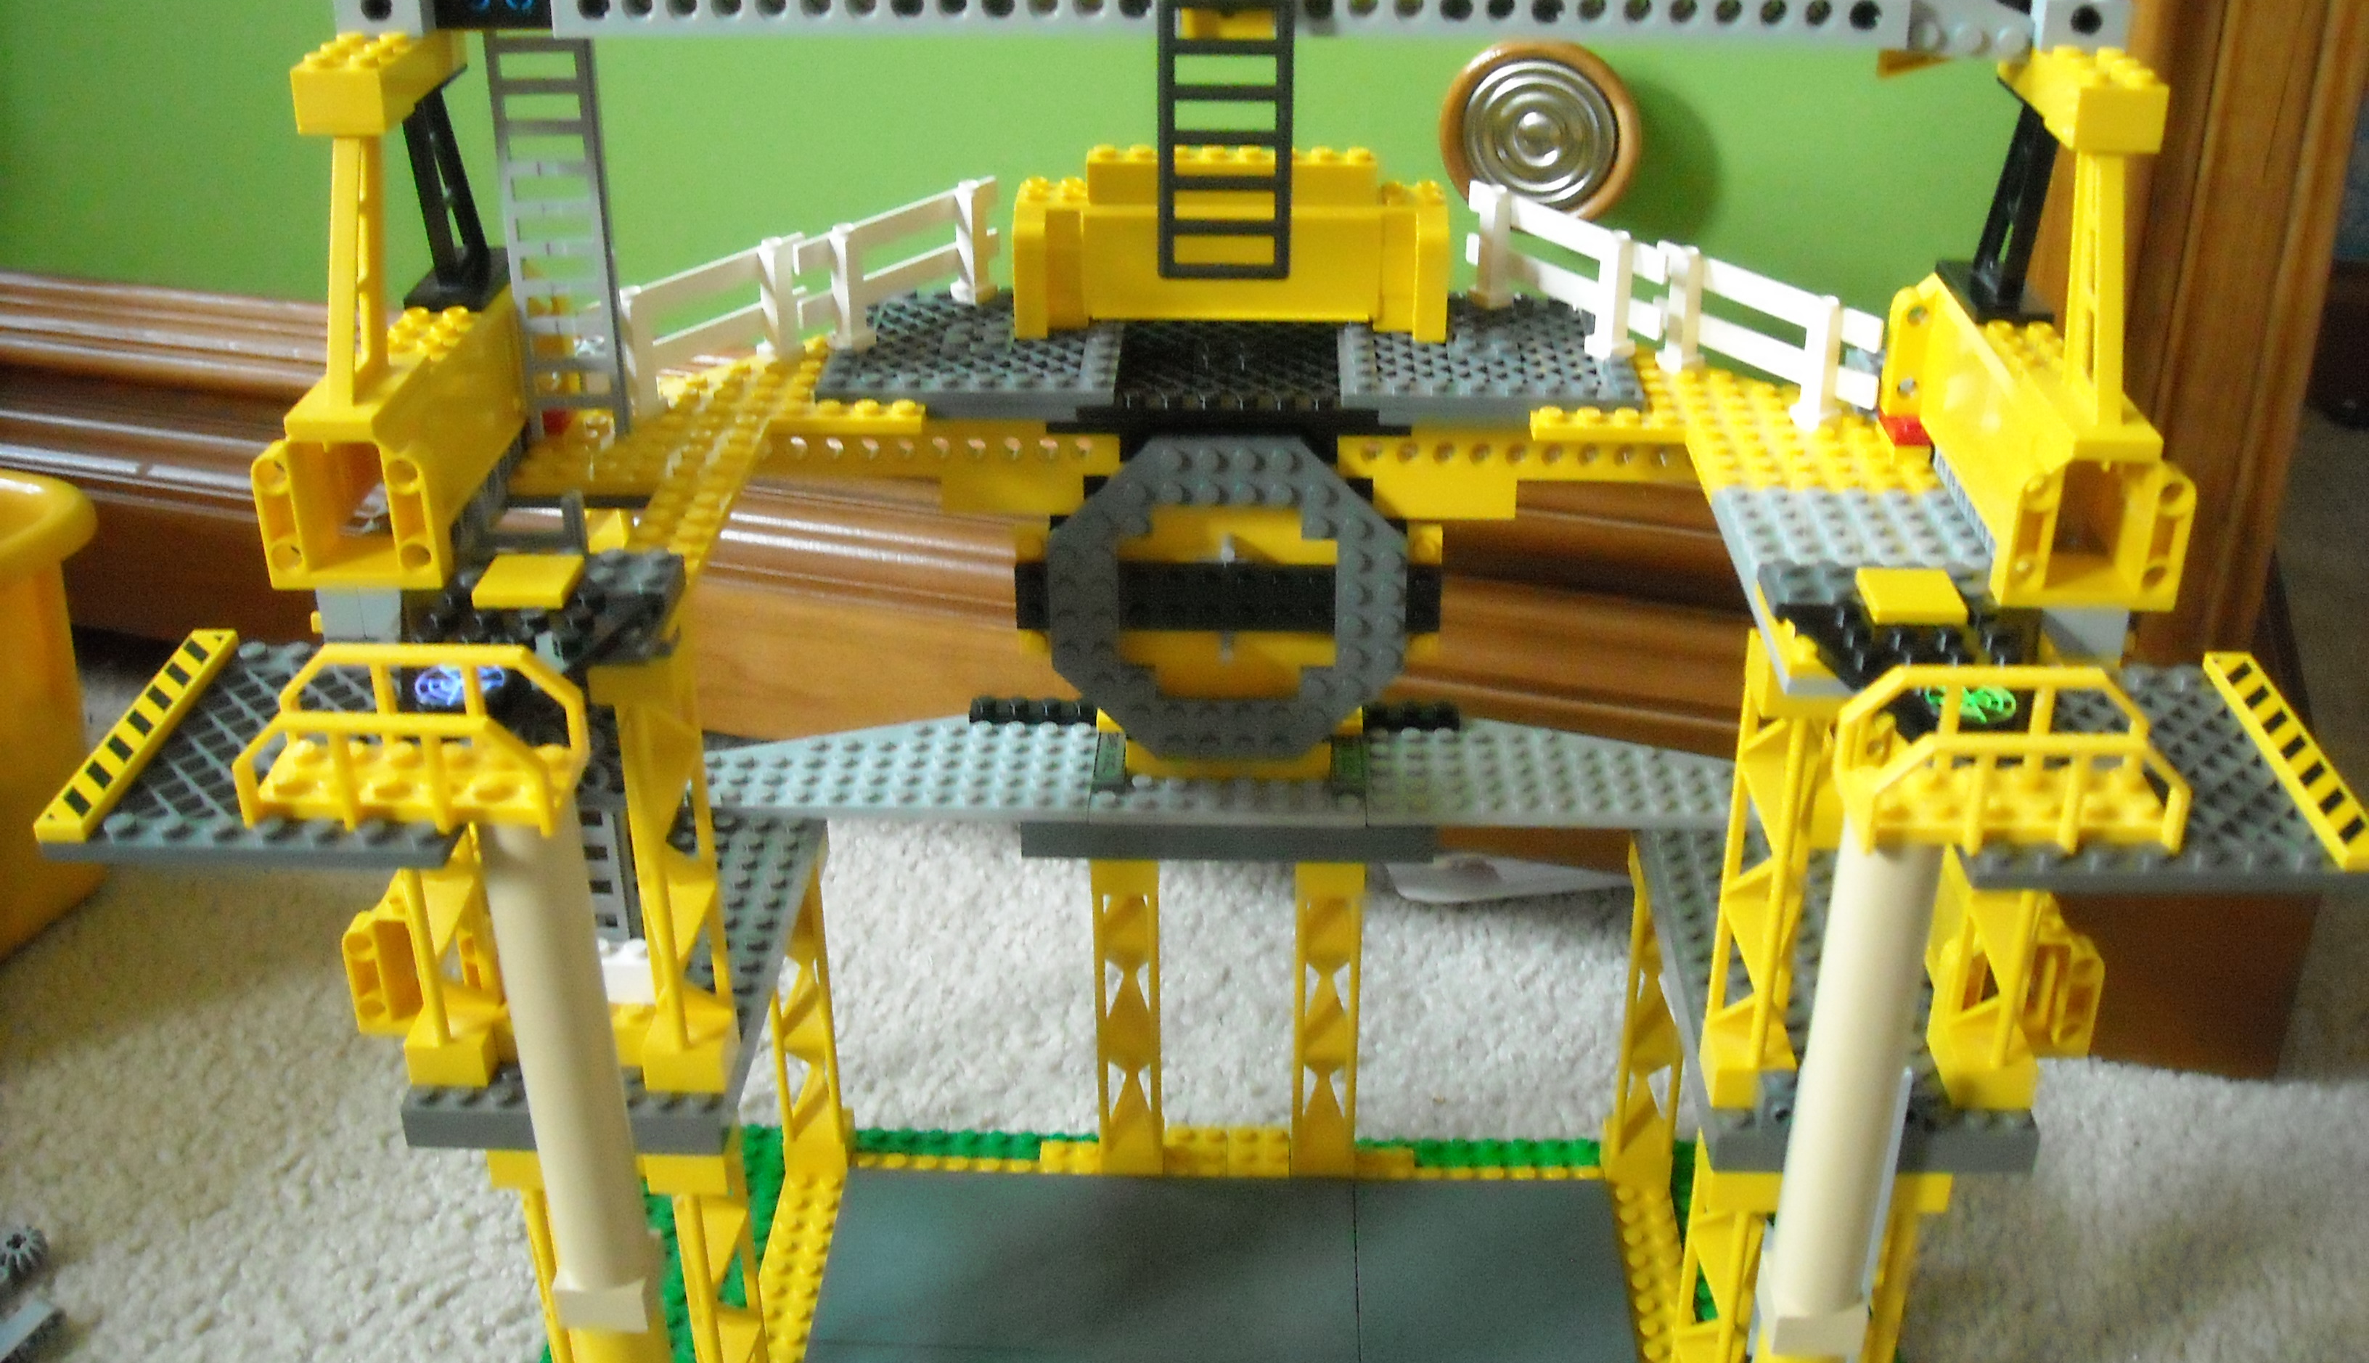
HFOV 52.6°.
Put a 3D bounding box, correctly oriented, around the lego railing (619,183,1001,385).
[{"bbox_3d":[-0.082,-0.085,0.525,0.113,0.029,0.021,-20,33,-32],"label":"lego railing"}]

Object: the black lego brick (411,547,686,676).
[{"bbox_3d":[-0.115,-0.013,0.437,0.043,0.013,0.027,0,28,2],"label":"black lego brick"}]

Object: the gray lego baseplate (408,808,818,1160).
[{"bbox_3d":[-0.119,0.059,0.523,0.064,0.011,0.128,1,27,2],"label":"gray lego baseplate"}]

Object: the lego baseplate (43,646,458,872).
[{"bbox_3d":[-0.147,0.011,0.403,0.064,0.005,0.064,1,30,1],"label":"lego baseplate"}]

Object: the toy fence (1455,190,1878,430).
[{"bbox_3d":[0.102,-0.083,0.521,0.114,0.029,0.019,24,36,38],"label":"toy fence"}]

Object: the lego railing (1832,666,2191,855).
[{"bbox_3d":[0.131,0.012,0.376,0.051,0.022,0.025,0,28,2],"label":"lego railing"}]

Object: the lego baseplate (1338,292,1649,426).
[{"bbox_3d":[0.066,-0.072,0.536,0.064,0.008,0.064,1,27,2],"label":"lego baseplate"}]

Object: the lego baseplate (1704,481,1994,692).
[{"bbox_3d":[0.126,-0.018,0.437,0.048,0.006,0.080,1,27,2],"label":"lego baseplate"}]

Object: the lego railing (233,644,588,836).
[{"bbox_3d":[-0.122,0.009,0.380,0.051,0.021,0.025,0,28,2],"label":"lego railing"}]

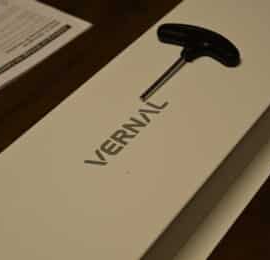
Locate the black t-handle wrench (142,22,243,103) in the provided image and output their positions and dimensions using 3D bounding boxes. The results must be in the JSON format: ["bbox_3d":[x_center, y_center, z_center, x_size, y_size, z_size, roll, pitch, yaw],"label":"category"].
[{"bbox_3d":[0.034,-0.053,0.479,0.080,0.018,0.090,24,50,29],"label":"black t-handle wrench"}]

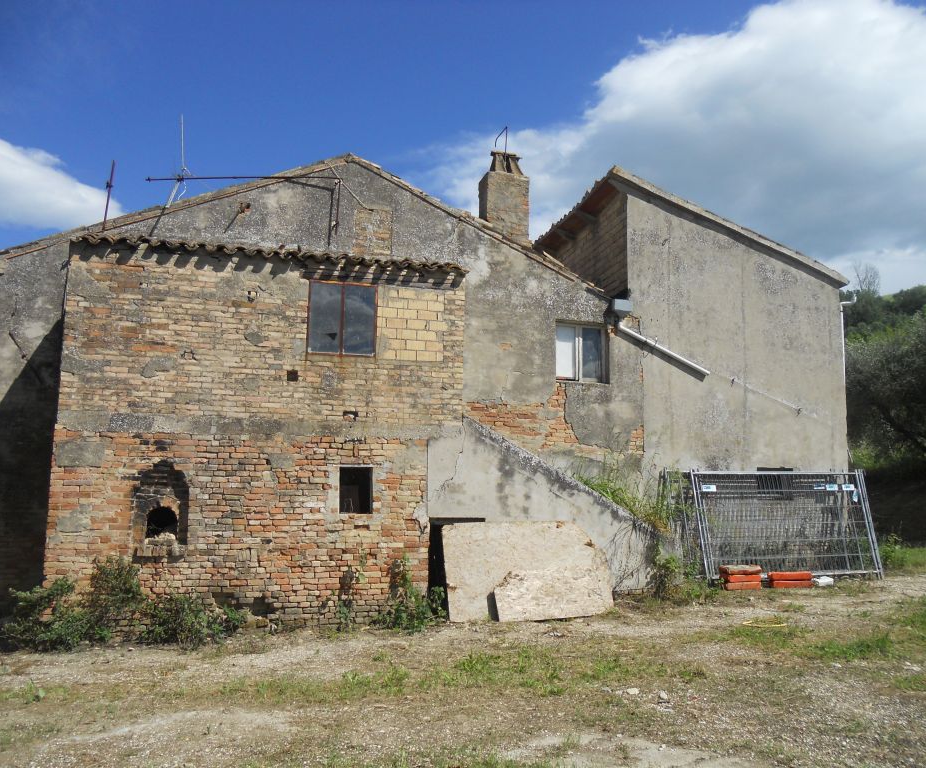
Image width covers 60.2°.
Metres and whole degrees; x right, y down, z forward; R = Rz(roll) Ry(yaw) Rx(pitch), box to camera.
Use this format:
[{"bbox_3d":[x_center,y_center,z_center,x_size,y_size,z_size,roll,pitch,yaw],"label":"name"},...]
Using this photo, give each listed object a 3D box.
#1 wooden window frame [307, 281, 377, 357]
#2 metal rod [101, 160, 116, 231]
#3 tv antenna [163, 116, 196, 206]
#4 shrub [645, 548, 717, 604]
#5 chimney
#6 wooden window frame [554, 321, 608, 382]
[{"bbox_3d":[-1.488,-0.795,9.916,0.844,0.912,0.080,3,-7,-16],"label":"wooden window frame"},{"bbox_3d":[-5.009,-2.671,11.304,0.070,1.038,0.060,7,-8,-16],"label":"metal rod"},{"bbox_3d":[-4.059,-3.200,11.439,0.360,1.220,0.400,3,-7,-16],"label":"tv antenna"},{"bbox_3d":[3.007,2.663,10.991,0.850,0.660,0.620,3,-7,-16],"label":"shrub"},{"bbox_3d":[0.700,-3.130,13.654,0.736,1.581,0.520,3,-7,-16],"label":"chimney"},{"bbox_3d":[1.958,-0.506,13.320,0.968,0.953,0.100,3,-7,-16],"label":"wooden window frame"}]

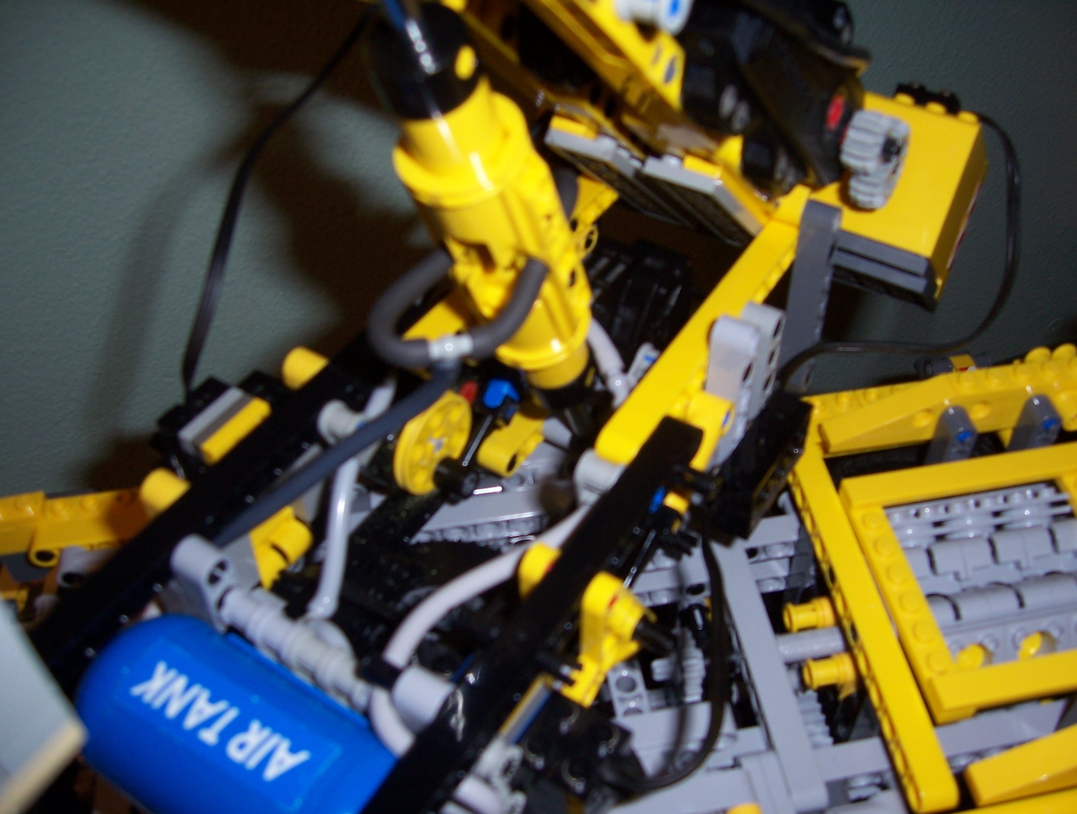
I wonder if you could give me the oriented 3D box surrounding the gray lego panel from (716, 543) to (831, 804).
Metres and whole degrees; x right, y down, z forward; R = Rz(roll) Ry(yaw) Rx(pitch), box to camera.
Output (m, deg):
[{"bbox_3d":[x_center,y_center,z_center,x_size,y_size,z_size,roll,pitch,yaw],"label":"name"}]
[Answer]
[{"bbox_3d":[0.049,0.053,0.255,0.008,0.008,0.076,-8,52,-6],"label":"gray lego panel"}]

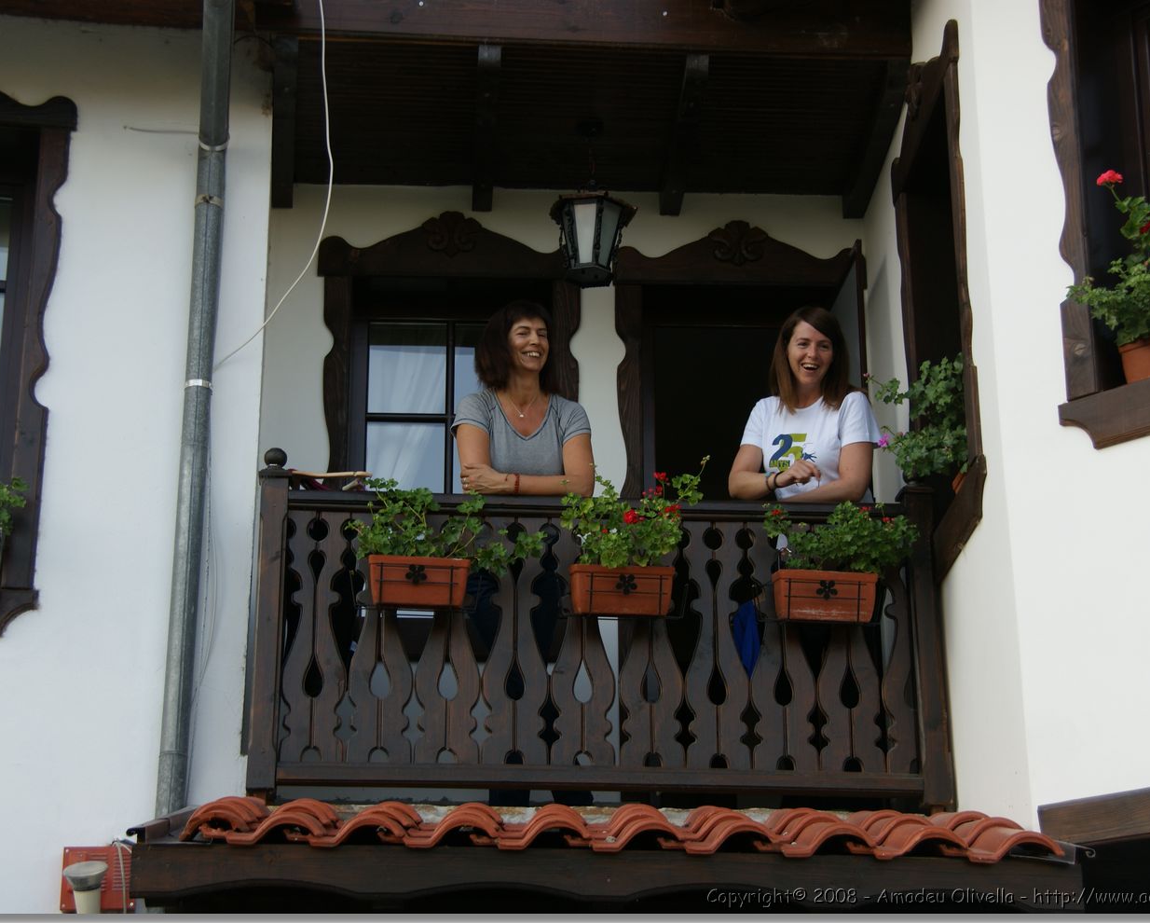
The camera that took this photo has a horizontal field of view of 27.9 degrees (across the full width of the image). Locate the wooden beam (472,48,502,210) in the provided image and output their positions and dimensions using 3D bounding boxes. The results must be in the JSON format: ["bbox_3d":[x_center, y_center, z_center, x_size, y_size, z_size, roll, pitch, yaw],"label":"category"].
[{"bbox_3d":[-0.309,-1.173,8.006,0.075,0.100,1.197,1,-21,-3],"label":"wooden beam"}]

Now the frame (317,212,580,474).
[{"bbox_3d":[-0.449,-0.102,8.215,0.960,1.712,0.140,1,-21,-3],"label":"frame"}]

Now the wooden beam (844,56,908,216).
[{"bbox_3d":[1.041,-1.149,8.081,0.075,0.100,1.162,0,-21,-1],"label":"wooden beam"}]

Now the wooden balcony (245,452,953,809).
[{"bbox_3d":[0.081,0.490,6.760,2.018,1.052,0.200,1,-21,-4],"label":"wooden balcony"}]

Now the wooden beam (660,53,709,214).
[{"bbox_3d":[0.374,-1.158,8.052,0.075,0.100,1.178,1,-21,-2],"label":"wooden beam"}]

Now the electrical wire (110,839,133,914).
[{"bbox_3d":[-1.208,1.123,6.169,0.060,0.250,0.050,1,-21,-4],"label":"electrical wire"}]

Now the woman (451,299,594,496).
[{"bbox_3d":[-0.156,0.283,7.025,0.432,1.662,0.420,3,-21,-9],"label":"woman"}]

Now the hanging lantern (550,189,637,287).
[{"bbox_3d":[0.061,-0.767,7.981,0.300,0.335,0.300,1,-21,-4],"label":"hanging lantern"}]

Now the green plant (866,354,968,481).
[{"bbox_3d":[1.034,-0.128,7.012,0.310,0.370,0.360,0,-21,0],"label":"green plant"}]

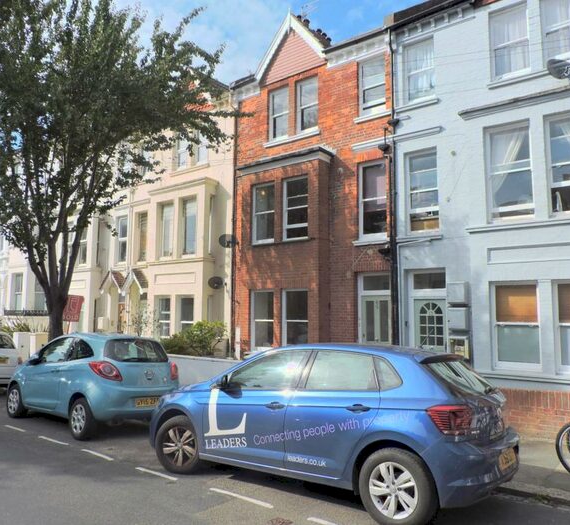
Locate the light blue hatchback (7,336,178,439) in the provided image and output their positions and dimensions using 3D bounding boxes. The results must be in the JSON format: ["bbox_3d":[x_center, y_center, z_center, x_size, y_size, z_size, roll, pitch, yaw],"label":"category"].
[{"bbox_3d":[-3.520,2.021,8.638,3.620,1.500,1.660,-5,-8,39],"label":"light blue hatchback"}]

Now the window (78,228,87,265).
[{"bbox_3d":[-8.155,-0.757,19.537,0.860,1.750,0.300,-4,-8,37],"label":"window"}]

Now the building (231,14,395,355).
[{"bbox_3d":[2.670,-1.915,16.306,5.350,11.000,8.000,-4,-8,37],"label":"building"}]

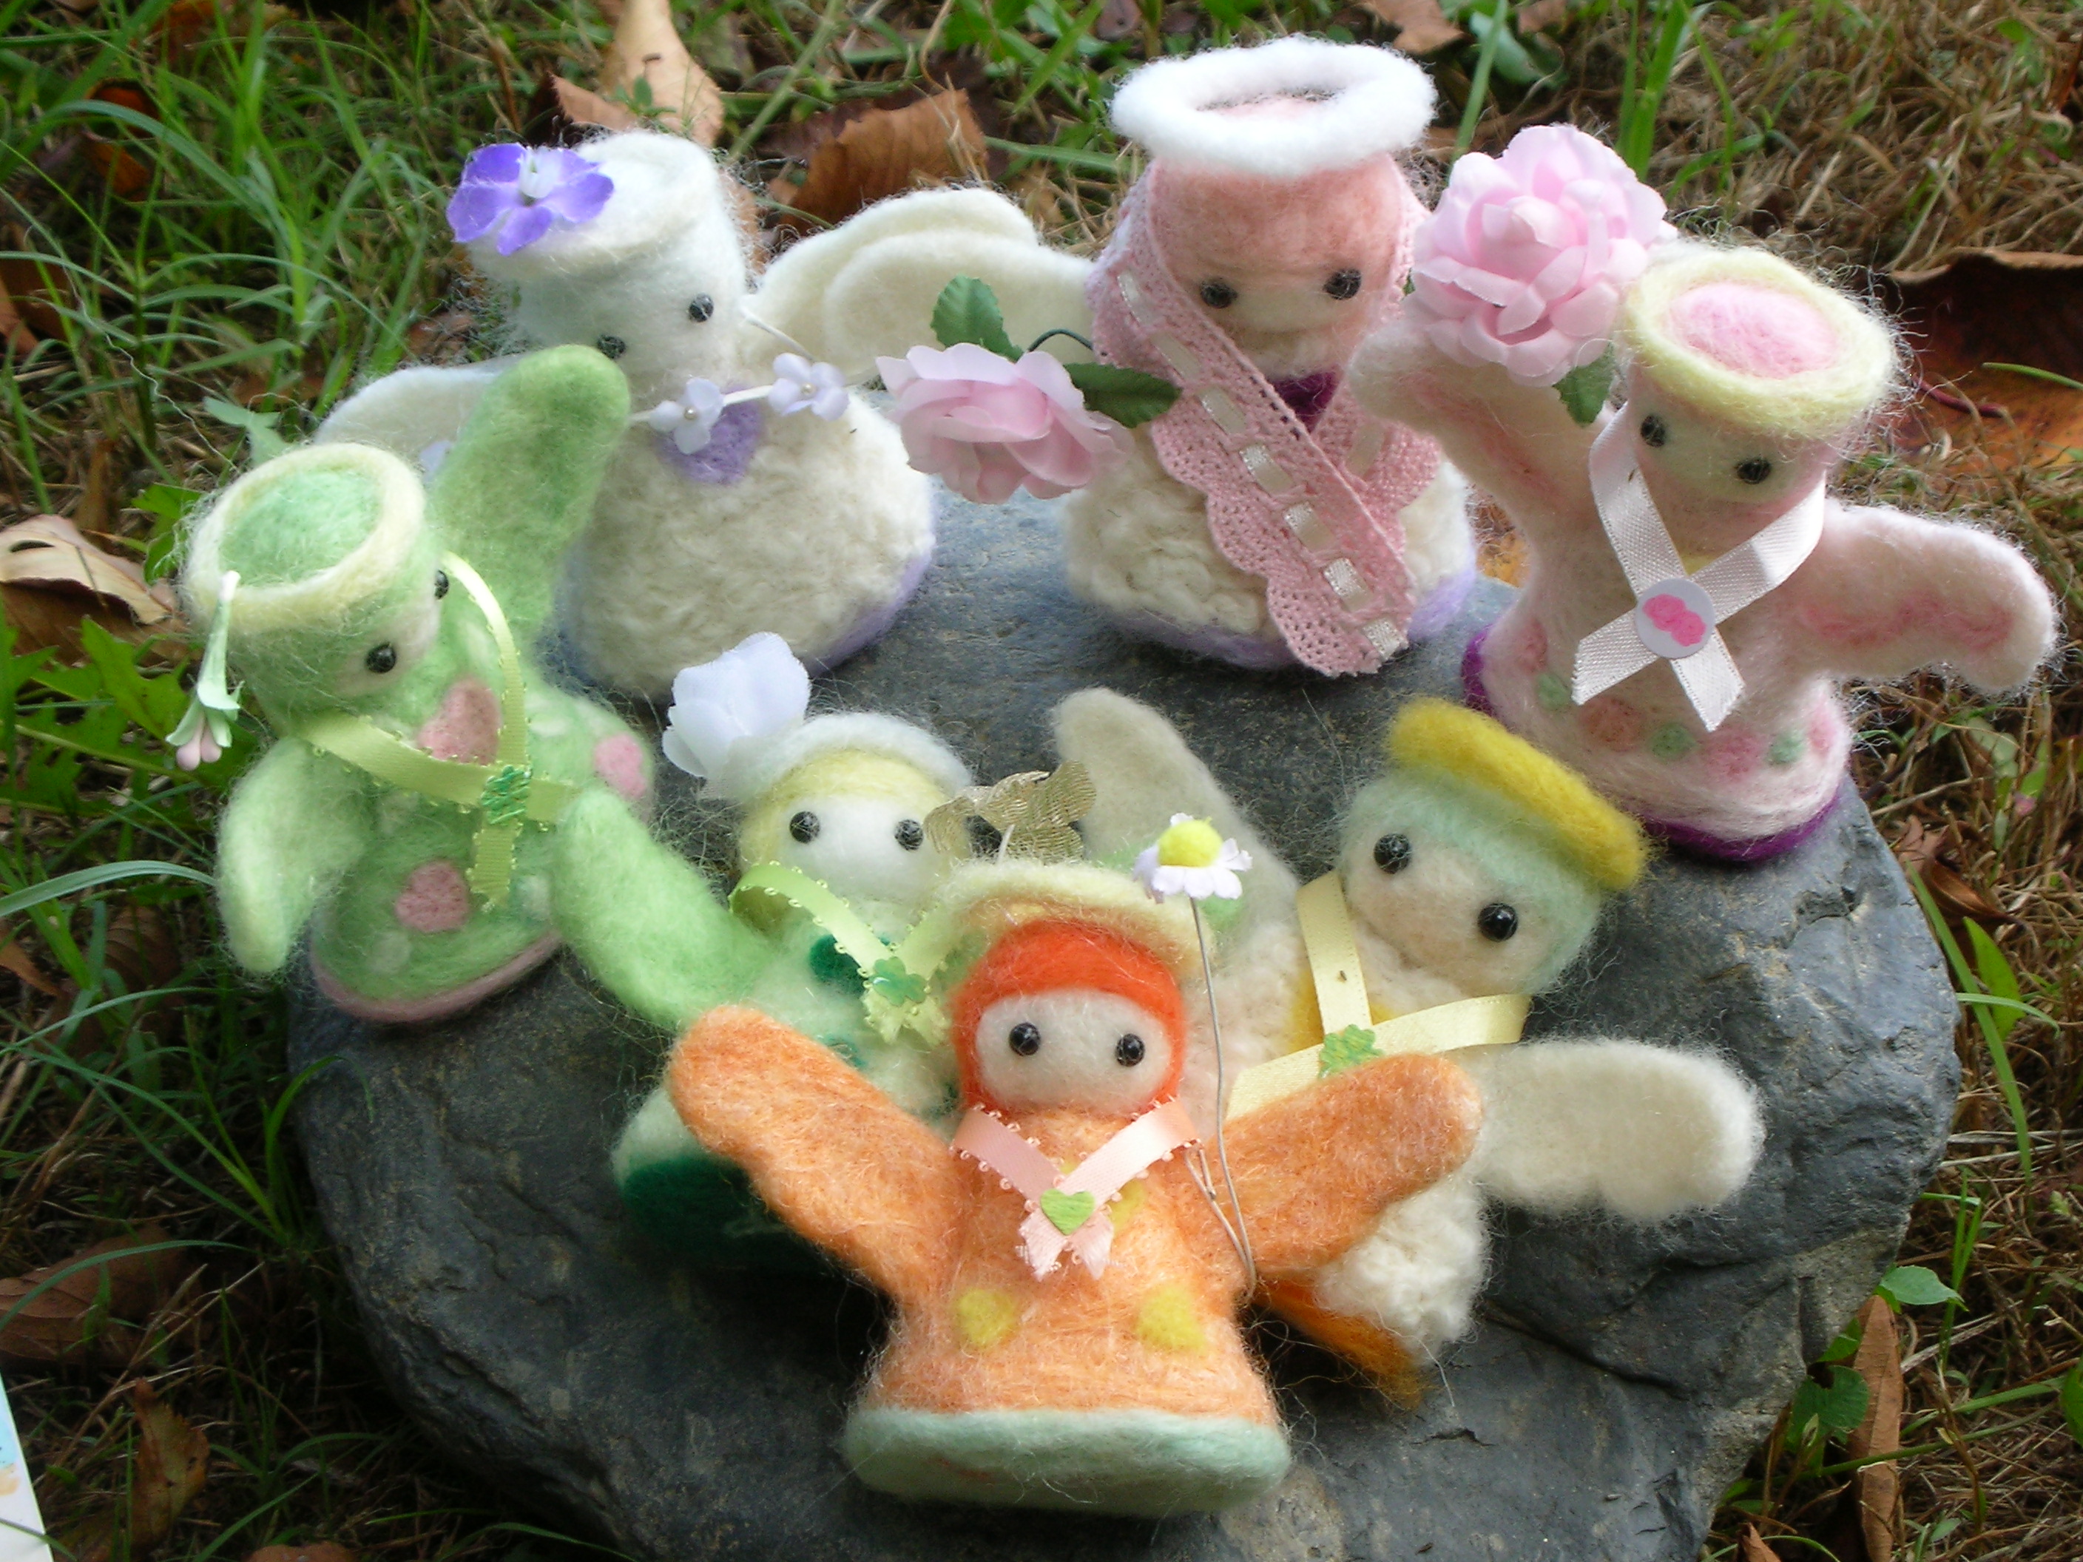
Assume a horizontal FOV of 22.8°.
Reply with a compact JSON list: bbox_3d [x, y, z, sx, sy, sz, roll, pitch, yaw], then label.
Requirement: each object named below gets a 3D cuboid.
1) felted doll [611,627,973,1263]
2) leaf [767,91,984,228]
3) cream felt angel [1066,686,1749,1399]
[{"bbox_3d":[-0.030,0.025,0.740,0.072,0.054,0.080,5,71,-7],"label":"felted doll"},{"bbox_3d":[-0.032,-0.120,1.020,0.047,0.023,0.031,-1,35,-2],"label":"leaf"},{"bbox_3d":[0.045,0.034,0.725,0.110,0.052,0.080,26,79,15],"label":"cream felt angel"}]

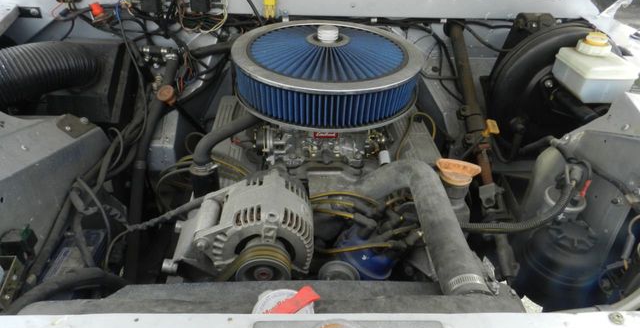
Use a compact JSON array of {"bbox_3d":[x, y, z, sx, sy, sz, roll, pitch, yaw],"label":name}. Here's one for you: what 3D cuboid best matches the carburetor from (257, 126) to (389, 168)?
[{"bbox_3d":[0.000,-0.095,0.887,0.255,0.125,0.210,2,36,0],"label":"carburetor"}]

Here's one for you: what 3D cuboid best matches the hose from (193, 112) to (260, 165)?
[{"bbox_3d":[-0.164,-0.063,0.784,0.125,0.080,0.160,2,36,0],"label":"hose"}]

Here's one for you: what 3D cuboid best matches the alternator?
[{"bbox_3d":[-0.102,0.088,0.584,0.182,0.150,0.160,2,36,0],"label":"alternator"}]

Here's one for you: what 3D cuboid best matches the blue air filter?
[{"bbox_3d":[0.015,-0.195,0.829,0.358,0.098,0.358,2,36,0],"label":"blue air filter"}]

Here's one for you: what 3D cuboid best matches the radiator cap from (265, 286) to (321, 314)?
[{"bbox_3d":[-0.033,0.136,0.421,0.065,0.012,0.021,-18,40,-25],"label":"radiator cap"}]

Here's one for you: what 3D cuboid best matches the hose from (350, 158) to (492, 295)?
[{"bbox_3d":[0.113,0.080,0.586,0.155,0.100,0.280,2,36,0],"label":"hose"}]

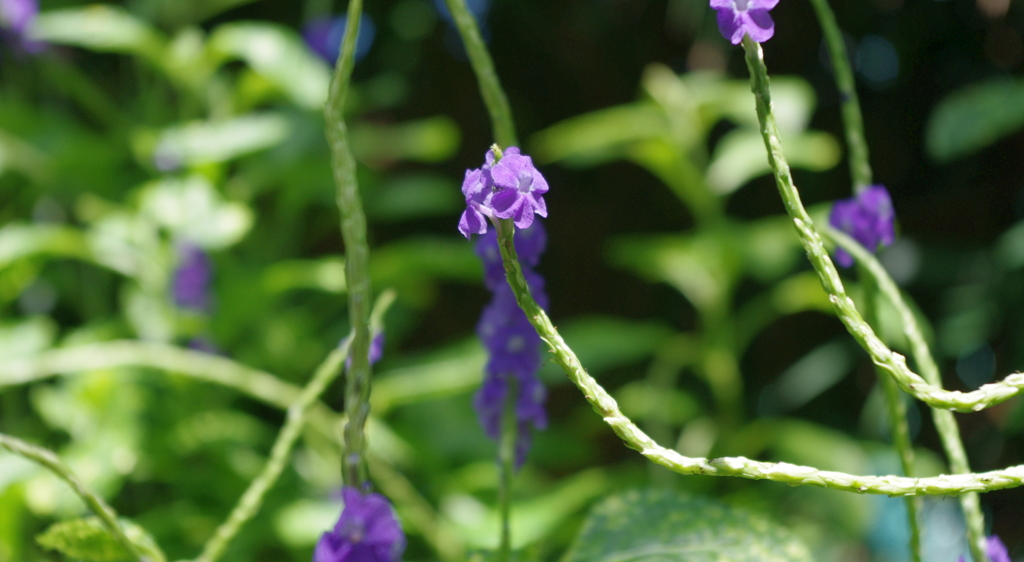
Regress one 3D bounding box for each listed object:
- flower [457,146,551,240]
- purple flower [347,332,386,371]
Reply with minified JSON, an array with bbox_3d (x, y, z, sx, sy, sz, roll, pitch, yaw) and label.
[{"bbox_3d":[-0.002,-0.017,0.450,0.018,0.018,0.016,-2,12,-11],"label":"flower"},{"bbox_3d":[-0.033,0.016,0.530,0.009,0.009,0.009,-1,12,-6],"label":"purple flower"}]

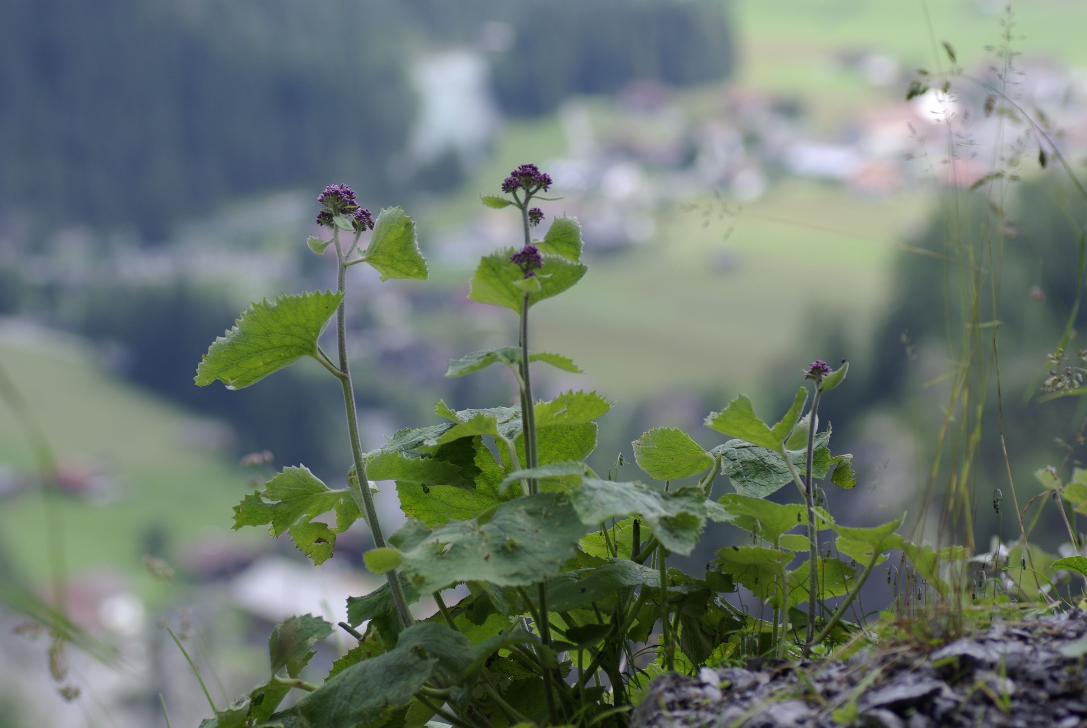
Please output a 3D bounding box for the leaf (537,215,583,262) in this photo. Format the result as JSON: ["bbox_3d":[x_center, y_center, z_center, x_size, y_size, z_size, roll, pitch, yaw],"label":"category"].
[{"bbox_3d":[0.011,-0.080,2.620,0.030,0.030,0.022,-3,10,-17],"label":"leaf"}]

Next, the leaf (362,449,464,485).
[{"bbox_3d":[-0.082,0.065,2.600,0.063,0.021,0.035,0,10,0],"label":"leaf"}]

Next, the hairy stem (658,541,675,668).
[{"bbox_3d":[0.078,0.155,2.600,0.006,0.083,0.006,-3,6,0],"label":"hairy stem"}]

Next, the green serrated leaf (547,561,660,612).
[{"bbox_3d":[0.035,0.132,2.420,0.066,0.016,0.040,-10,24,-2],"label":"green serrated leaf"}]

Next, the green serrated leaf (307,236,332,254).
[{"bbox_3d":[-0.143,-0.076,2.600,0.015,0.012,0.010,0,7,0],"label":"green serrated leaf"}]

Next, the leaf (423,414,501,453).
[{"bbox_3d":[-0.055,0.046,2.710,0.055,0.016,0.035,6,-39,-18],"label":"leaf"}]

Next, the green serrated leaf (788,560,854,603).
[{"bbox_3d":[0.190,0.149,2.790,0.047,0.042,0.011,-1,37,1],"label":"green serrated leaf"}]

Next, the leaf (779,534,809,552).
[{"bbox_3d":[0.164,0.116,2.650,0.021,0.011,0.016,0,10,0],"label":"leaf"}]

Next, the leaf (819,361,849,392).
[{"bbox_3d":[0.178,0.008,2.500,0.008,0.023,0.011,45,0,6],"label":"leaf"}]

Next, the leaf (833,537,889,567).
[{"bbox_3d":[0.201,0.119,2.580,0.035,0.018,0.027,0,7,0],"label":"leaf"}]

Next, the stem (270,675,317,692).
[{"bbox_3d":[-0.163,0.210,2.680,0.035,0.007,0.006,18,0,6],"label":"stem"}]

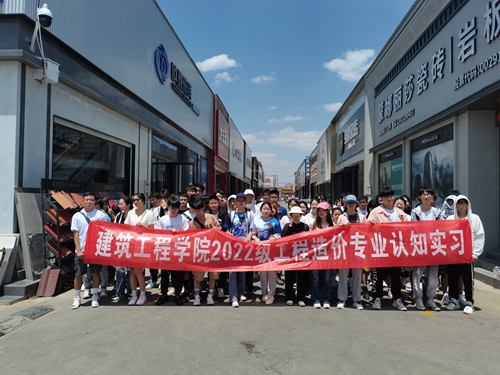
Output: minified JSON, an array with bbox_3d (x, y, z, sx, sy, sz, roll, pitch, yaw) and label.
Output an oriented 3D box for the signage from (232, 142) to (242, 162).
[{"bbox_3d":[-1.283,-3.562,41.310,0.120,1.403,8.921,1,-2,4],"label":"signage"}]

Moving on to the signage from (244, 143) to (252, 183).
[{"bbox_3d":[-0.033,-3.528,57.267,0.200,5.199,13.347,1,-2,4],"label":"signage"}]

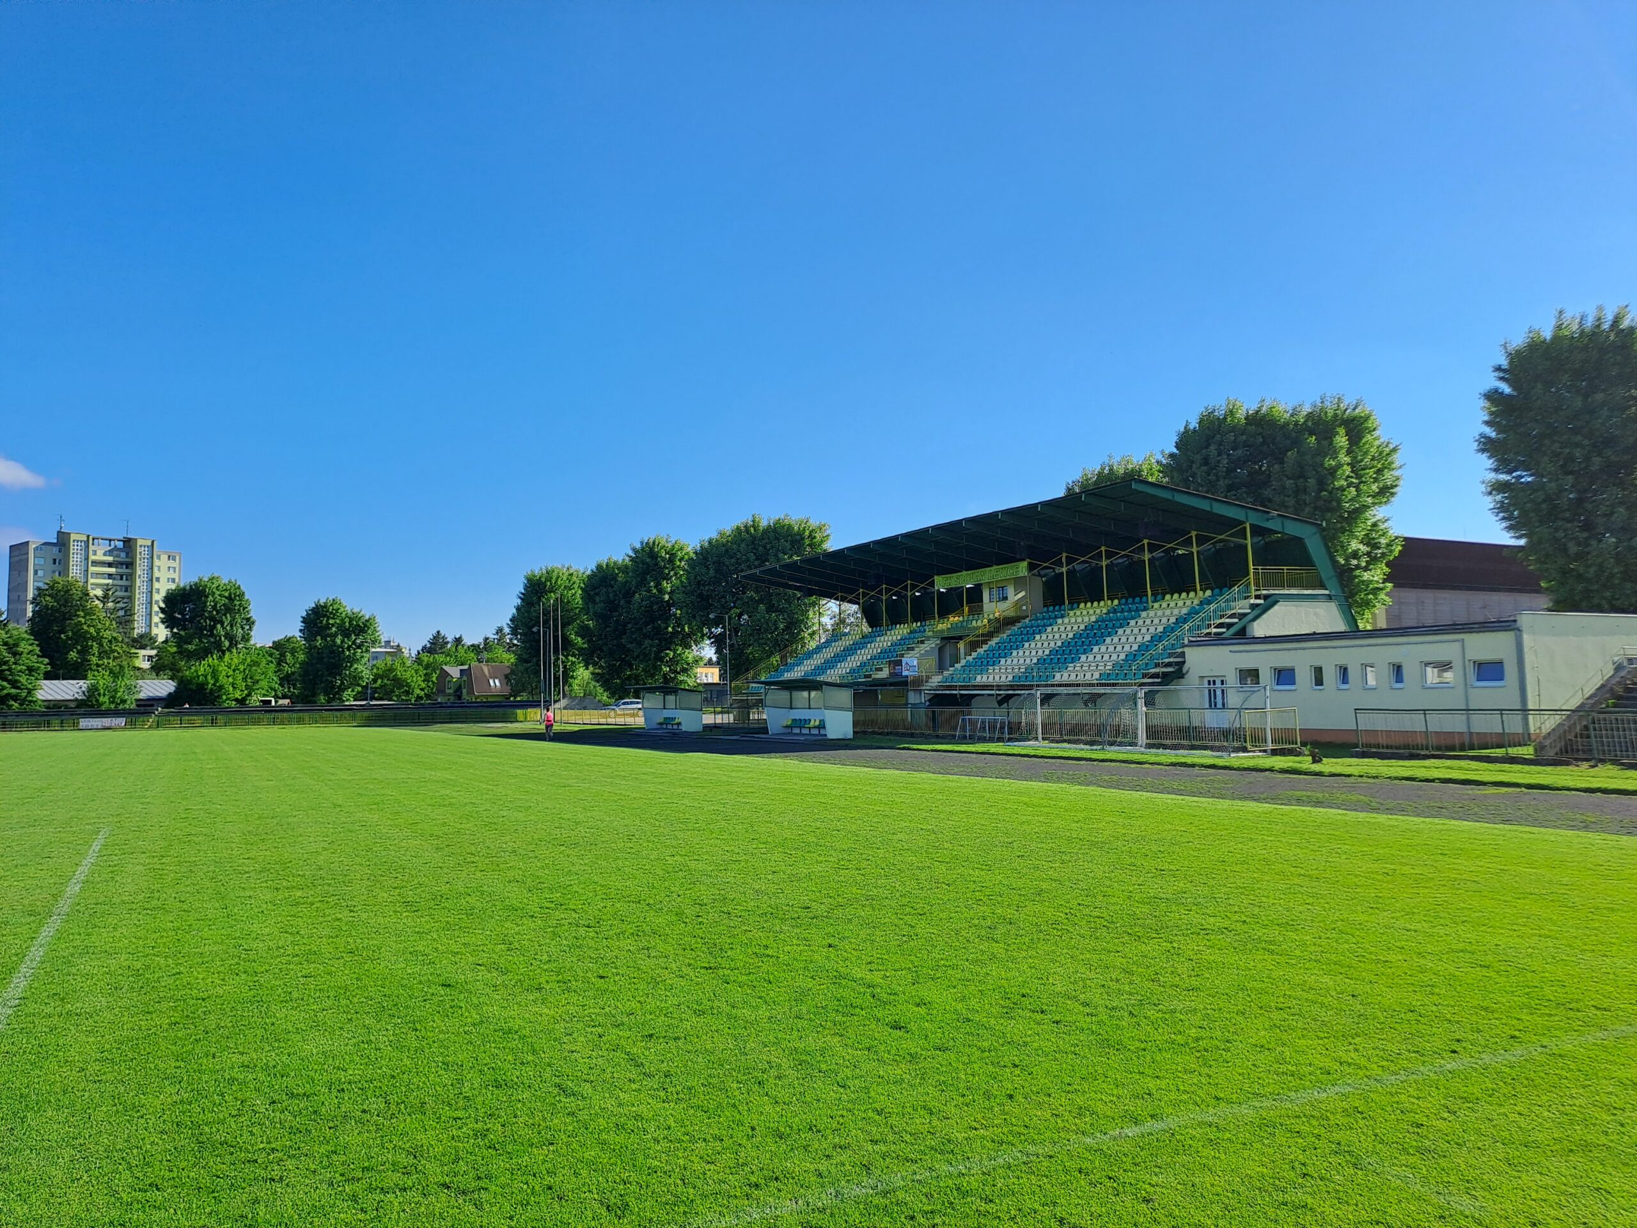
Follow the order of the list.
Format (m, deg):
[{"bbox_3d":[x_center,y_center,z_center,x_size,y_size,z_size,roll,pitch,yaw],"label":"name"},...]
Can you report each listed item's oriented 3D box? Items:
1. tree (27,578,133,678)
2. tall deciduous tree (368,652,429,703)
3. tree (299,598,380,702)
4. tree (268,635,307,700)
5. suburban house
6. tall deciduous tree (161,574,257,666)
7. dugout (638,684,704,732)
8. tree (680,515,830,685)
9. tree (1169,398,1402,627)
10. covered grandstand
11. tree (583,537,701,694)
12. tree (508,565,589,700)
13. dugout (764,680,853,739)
[{"bbox_3d":[-96.739,4.584,154.313,13.000,18.780,13.000,2,-5,-32],"label":"tree"},{"bbox_3d":[-53.168,8.938,149.760,8.110,8.000,7.710,2,-5,-19],"label":"tall deciduous tree"},{"bbox_3d":[-62.412,5.458,153.042,10.920,15.450,10.380,2,-5,-22],"label":"tree"},{"bbox_3d":[-63.775,7.622,141.627,6.000,10.200,6.000,1,-5,-24],"label":"tree"},{"bbox_3d":[-51.662,11.280,177.709,12.000,7.950,10.000,0,-4,-11],"label":"suburban house"},{"bbox_3d":[-72.721,3.825,140.130,11.810,16.690,11.220,2,-5,-27],"label":"tall deciduous tree"},{"bbox_3d":[-10.100,6.212,77.281,2.500,2.850,6.800,2,-5,-28],"label":"dugout"},{"bbox_3d":[-6.038,0.217,116.264,14.000,20.110,14.000,0,-4,-3],"label":"tree"},{"bbox_3d":[28.172,-3.146,70.275,13.500,19.800,13.500,-2,-5,22],"label":"tree"},{"bbox_3d":[10.278,1.594,71.479,15.500,11.200,41.500,2,-5,-28],"label":"covered grandstand"},{"bbox_3d":[-17.545,1.376,117.251,11.640,17.990,9.900,1,-5,-9],"label":"tree"},{"bbox_3d":[-35.822,3.555,156.272,11.200,19.900,11.200,0,-4,-13],"label":"tree"},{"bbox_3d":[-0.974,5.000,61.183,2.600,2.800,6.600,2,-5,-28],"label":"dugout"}]

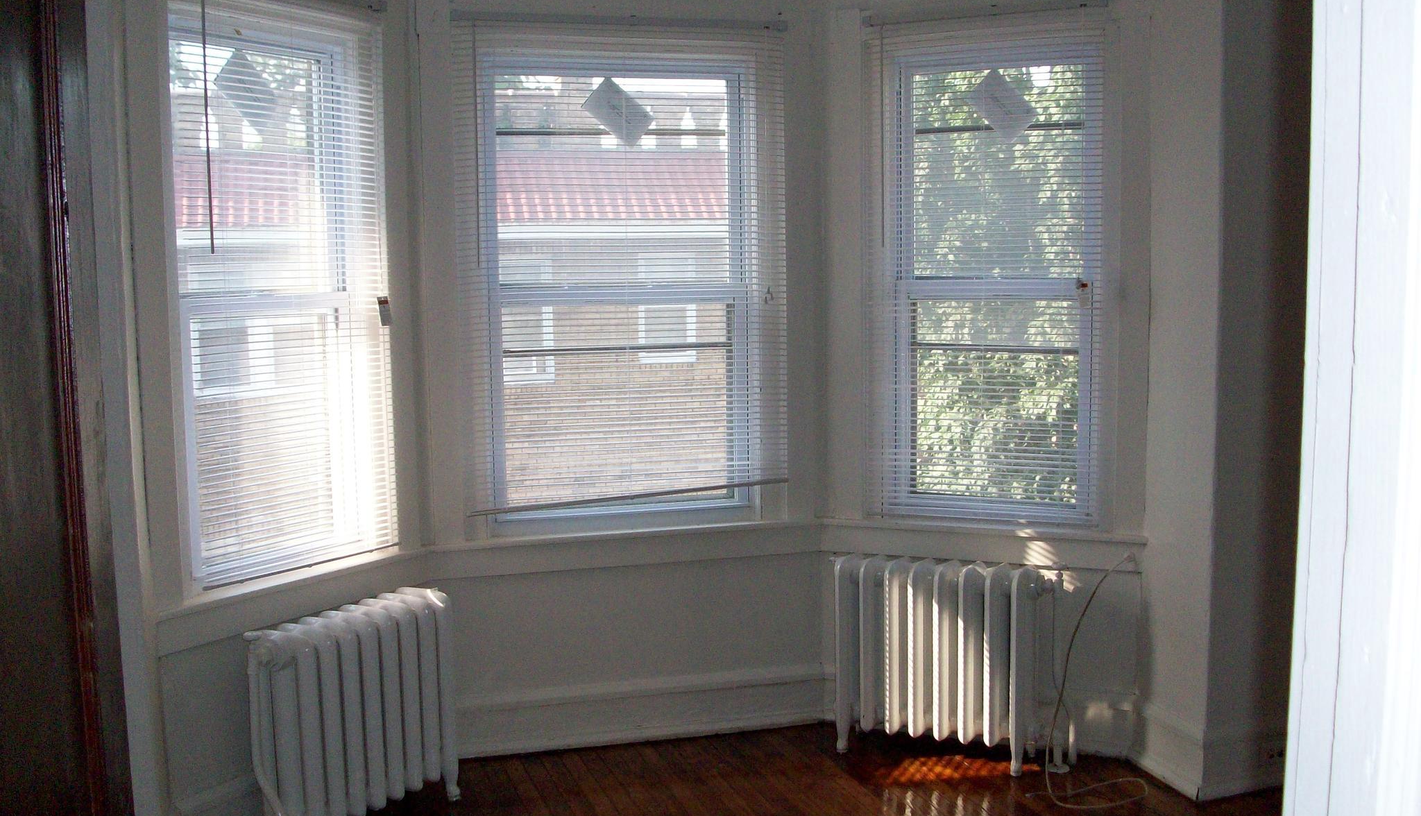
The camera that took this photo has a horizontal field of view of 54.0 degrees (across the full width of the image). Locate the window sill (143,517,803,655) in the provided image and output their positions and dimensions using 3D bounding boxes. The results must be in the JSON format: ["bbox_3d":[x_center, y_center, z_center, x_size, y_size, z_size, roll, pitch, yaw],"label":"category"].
[{"bbox_3d":[-0.627,0.480,4.307,2.194,0.121,0.480,-5,7,-34],"label":"window sill"}]

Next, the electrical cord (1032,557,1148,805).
[{"bbox_3d":[1.139,0.802,4.147,0.432,0.659,0.315,-3,6,-17],"label":"electrical cord"}]

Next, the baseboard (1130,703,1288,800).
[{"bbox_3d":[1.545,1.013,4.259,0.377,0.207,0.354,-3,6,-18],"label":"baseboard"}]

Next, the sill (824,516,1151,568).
[{"bbox_3d":[0.865,0.437,4.535,1.053,0.121,0.102,2,7,25],"label":"sill"}]

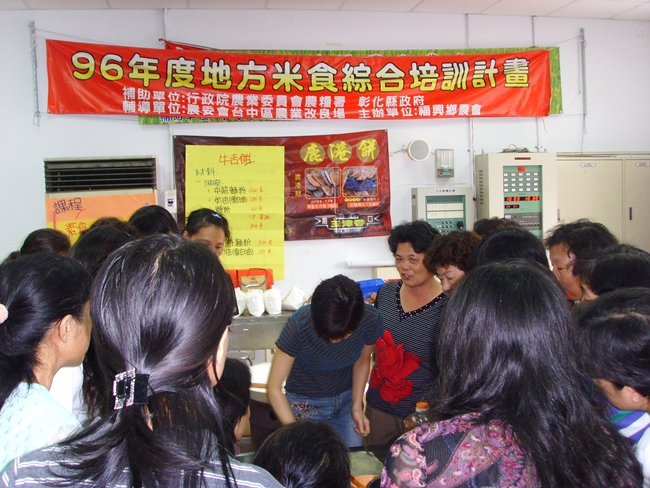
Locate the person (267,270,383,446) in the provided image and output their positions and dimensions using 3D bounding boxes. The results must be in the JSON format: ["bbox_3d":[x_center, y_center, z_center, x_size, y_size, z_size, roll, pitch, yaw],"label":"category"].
[{"bbox_3d":[-0.011,0.789,2.727,0.440,1.370,0.500,-2,2,-9],"label":"person"}]

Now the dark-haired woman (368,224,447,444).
[{"bbox_3d":[0.352,0.682,2.950,0.440,1.550,0.300,-1,3,27],"label":"dark-haired woman"}]

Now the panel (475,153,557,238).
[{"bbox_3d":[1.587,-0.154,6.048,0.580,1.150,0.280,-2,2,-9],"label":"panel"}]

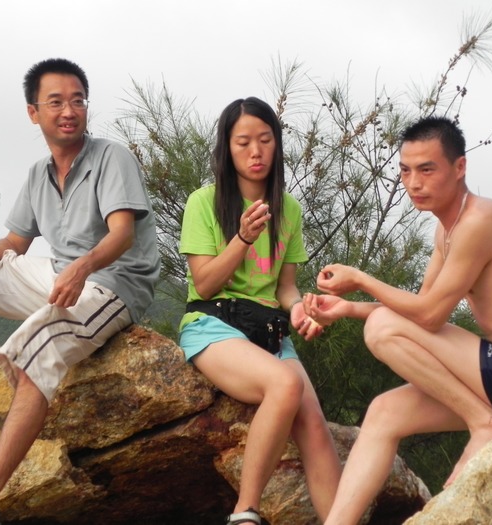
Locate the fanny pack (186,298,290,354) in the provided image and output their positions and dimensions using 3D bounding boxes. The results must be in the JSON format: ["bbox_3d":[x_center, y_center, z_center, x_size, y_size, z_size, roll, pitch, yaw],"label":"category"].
[{"bbox_3d":[-0.018,0.177,5.870,0.290,0.165,0.170,2,-4,-25],"label":"fanny pack"}]

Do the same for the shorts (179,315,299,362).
[{"bbox_3d":[-0.024,0.199,5.950,0.330,0.190,0.290,2,-4,-27],"label":"shorts"}]

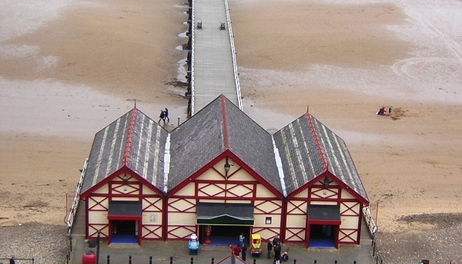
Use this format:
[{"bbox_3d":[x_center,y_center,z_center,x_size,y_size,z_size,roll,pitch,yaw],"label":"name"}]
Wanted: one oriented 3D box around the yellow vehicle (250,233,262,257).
[{"bbox_3d":[2.049,8.954,76.232,0.900,1.360,1.500,2,20,-3],"label":"yellow vehicle"}]

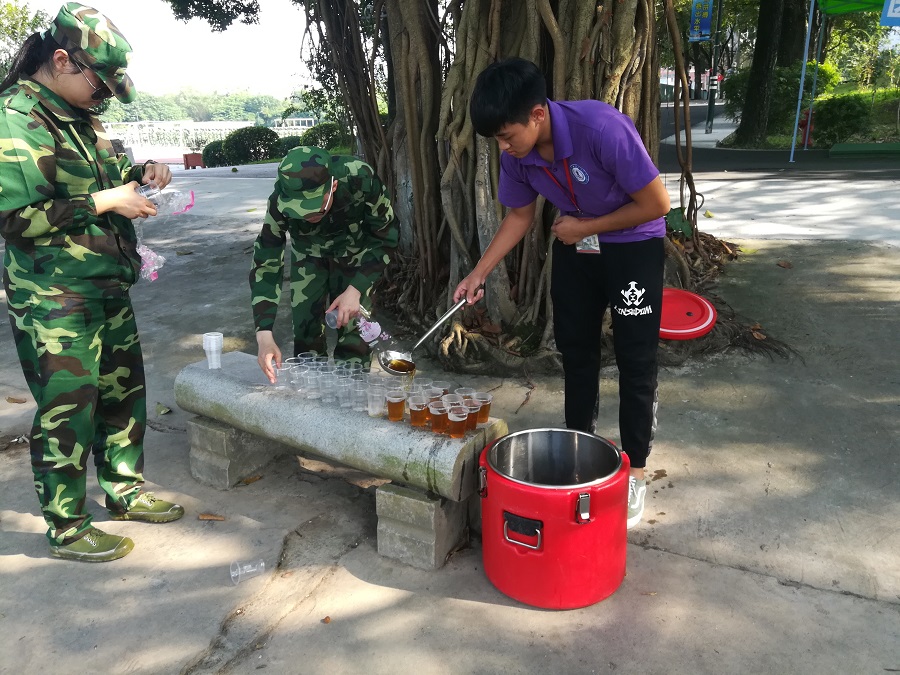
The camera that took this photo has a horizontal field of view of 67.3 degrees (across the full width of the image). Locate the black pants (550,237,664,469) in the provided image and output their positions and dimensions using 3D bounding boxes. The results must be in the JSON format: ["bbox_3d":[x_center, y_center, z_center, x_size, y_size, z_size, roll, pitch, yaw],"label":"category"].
[{"bbox_3d":[0.522,0.080,2.283,0.363,0.902,0.284,8,19,26],"label":"black pants"}]

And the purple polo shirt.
[{"bbox_3d":[0.399,-0.475,1.997,0.461,0.441,0.402,9,20,29],"label":"purple polo shirt"}]

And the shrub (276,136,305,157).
[{"bbox_3d":[-4.898,-5.792,20.500,1.250,0.900,1.200,-1,17,0],"label":"shrub"}]

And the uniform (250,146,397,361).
[{"bbox_3d":[-0.459,-0.150,2.684,0.549,1.176,0.539,3,18,11],"label":"uniform"}]

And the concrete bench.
[{"bbox_3d":[-0.462,0.392,2.493,1.352,0.392,0.372,10,20,32],"label":"concrete bench"}]

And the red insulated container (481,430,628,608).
[{"bbox_3d":[0.311,0.520,2.038,0.441,0.392,0.441,-1,17,0],"label":"red insulated container"}]

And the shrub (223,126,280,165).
[{"bbox_3d":[-5.579,-5.396,19.000,1.600,1.050,1.400,-1,17,0],"label":"shrub"}]

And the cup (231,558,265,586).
[{"bbox_3d":[-0.608,0.705,2.051,0.085,0.076,0.076,-3,16,-28],"label":"cup"}]

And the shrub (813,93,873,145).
[{"bbox_3d":[9.023,-5.021,15.500,1.300,1.150,1.150,-1,17,0],"label":"shrub"}]

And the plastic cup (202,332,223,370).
[{"bbox_3d":[-0.953,0.054,2.706,0.077,0.144,0.077,-1,17,0],"label":"plastic cup"}]

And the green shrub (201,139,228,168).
[{"bbox_3d":[-6.418,-5.035,18.500,1.000,0.850,1.000,-1,17,0],"label":"green shrub"}]

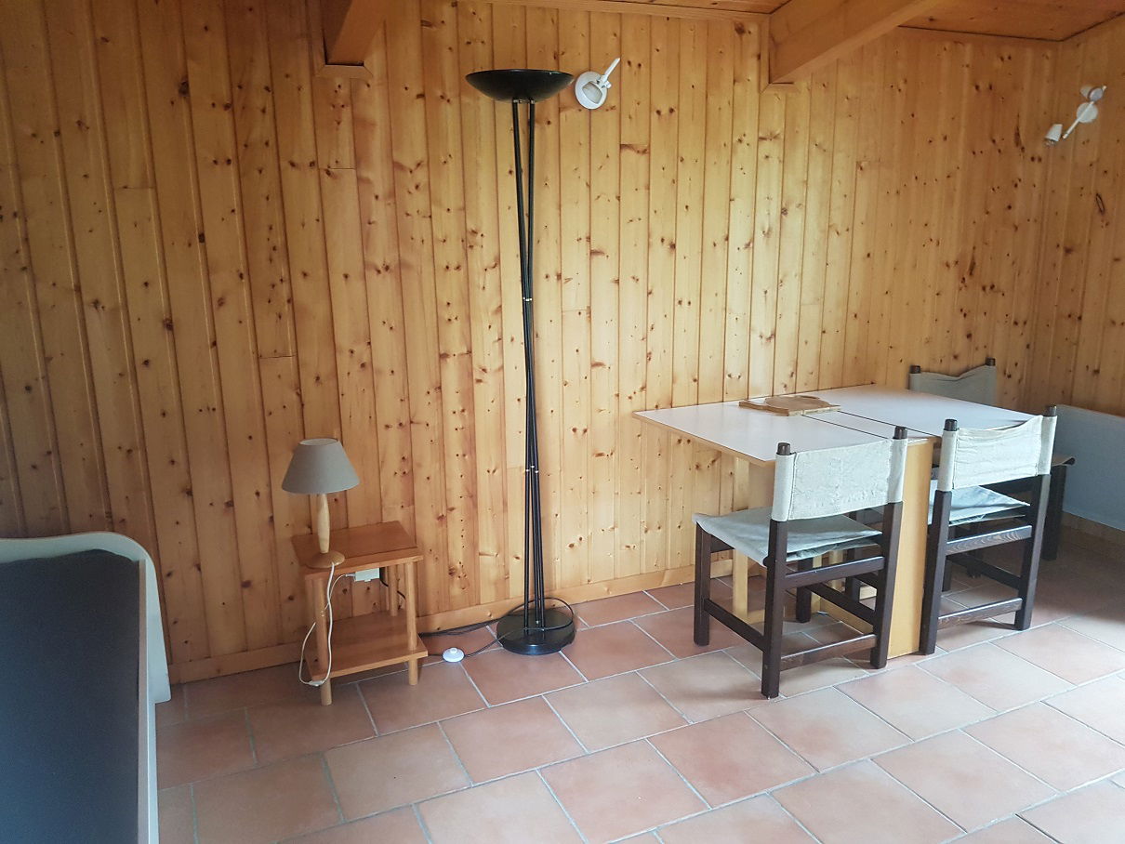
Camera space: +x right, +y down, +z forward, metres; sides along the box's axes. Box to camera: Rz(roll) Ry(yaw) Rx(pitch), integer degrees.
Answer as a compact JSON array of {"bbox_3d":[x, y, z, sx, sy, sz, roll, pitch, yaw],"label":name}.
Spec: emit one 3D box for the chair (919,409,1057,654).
[{"bbox_3d":[1.357,0.325,3.026,0.489,0.814,0.425,-7,15,-23],"label":"chair"}]

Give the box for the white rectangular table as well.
[{"bbox_3d":[0.995,0.338,3.145,1.213,0.743,0.768,-7,15,-23],"label":"white rectangular table"}]

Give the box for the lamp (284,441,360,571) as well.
[{"bbox_3d":[-0.702,0.243,2.488,0.217,0.371,0.217,-7,15,-23],"label":"lamp"}]

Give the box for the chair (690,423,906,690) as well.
[{"bbox_3d":[0.755,0.393,2.778,0.485,0.814,0.425,-7,15,-23],"label":"chair"}]

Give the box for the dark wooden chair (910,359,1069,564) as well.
[{"bbox_3d":[1.809,0.175,3.631,0.489,0.814,0.425,-7,15,-23],"label":"dark wooden chair"}]

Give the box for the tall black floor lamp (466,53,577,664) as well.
[{"bbox_3d":[-0.109,-0.145,2.804,0.330,1.870,0.330,-1,13,0],"label":"tall black floor lamp"}]

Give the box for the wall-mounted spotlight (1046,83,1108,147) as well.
[{"bbox_3d":[2.210,-1.313,3.628,0.115,0.219,0.202,-7,15,-23],"label":"wall-mounted spotlight"}]

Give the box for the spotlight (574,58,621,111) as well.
[{"bbox_3d":[0.117,-1.138,2.839,0.145,0.162,0.115,-7,15,-23],"label":"spotlight"}]

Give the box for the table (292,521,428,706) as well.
[{"bbox_3d":[-0.651,0.612,2.716,0.350,0.454,0.337,-7,15,-23],"label":"table"}]

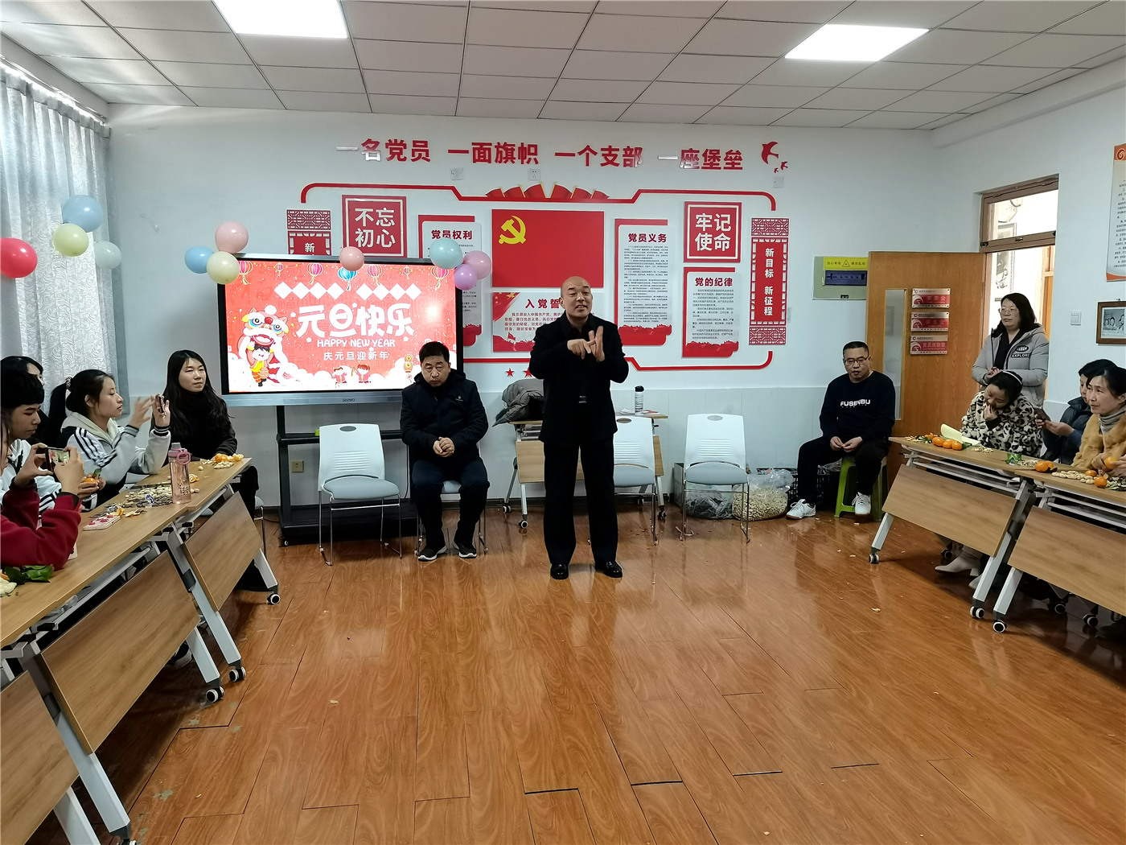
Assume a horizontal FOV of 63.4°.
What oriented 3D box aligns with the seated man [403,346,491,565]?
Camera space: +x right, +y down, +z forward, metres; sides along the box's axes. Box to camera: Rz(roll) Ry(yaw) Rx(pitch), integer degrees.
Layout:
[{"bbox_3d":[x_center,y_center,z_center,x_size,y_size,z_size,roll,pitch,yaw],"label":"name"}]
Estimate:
[{"bbox_3d":[-0.731,0.147,5.778,0.540,1.308,0.670,-1,6,-4],"label":"seated man"}]

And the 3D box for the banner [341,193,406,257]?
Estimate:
[{"bbox_3d":[-1.380,-1.432,6.693,0.455,0.455,0.020,-1,7,-8],"label":"banner"}]

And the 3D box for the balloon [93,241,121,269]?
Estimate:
[{"bbox_3d":[-2.861,-1.053,5.725,0.174,0.178,0.174,-1,6,-8],"label":"balloon"}]

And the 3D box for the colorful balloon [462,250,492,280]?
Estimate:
[{"bbox_3d":[-0.619,-1.130,6.555,0.212,0.212,0.212,-2,7,-19],"label":"colorful balloon"}]

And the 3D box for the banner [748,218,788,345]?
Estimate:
[{"bbox_3d":[1.644,-1.110,7.230,0.308,0.990,0.025,-1,6,-8],"label":"banner"}]

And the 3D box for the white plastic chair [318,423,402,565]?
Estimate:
[{"bbox_3d":[-1.297,0.416,5.715,0.460,0.810,0.560,-3,7,-22],"label":"white plastic chair"}]

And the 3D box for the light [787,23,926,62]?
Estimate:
[{"bbox_3d":[1.589,-2.068,4.962,0.590,0.030,0.590,-1,7,-8],"label":"light"}]

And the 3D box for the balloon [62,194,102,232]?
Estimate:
[{"bbox_3d":[-2.773,-1.206,5.259,0.226,0.231,0.226,-1,6,-8],"label":"balloon"}]

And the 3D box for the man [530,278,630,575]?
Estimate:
[{"bbox_3d":[0.084,0.031,5.115,0.540,1.685,0.500,-1,6,-5],"label":"man"}]

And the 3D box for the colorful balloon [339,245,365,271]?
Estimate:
[{"bbox_3d":[-1.327,-1.027,5.731,0.158,0.160,0.158,-2,7,-17],"label":"colorful balloon"}]

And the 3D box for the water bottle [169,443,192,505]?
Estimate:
[{"bbox_3d":[-1.488,0.194,3.552,0.078,0.236,0.075,-3,7,-26],"label":"water bottle"}]

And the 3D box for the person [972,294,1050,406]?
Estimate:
[{"bbox_3d":[2.868,-0.016,5.928,0.404,1.629,0.505,-5,8,-36],"label":"person"}]

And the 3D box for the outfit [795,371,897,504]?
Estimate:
[{"bbox_3d":[2.097,0.111,6.776,0.620,0.990,0.540,3,7,22],"label":"outfit"}]

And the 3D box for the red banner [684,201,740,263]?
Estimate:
[{"bbox_3d":[1.164,-1.473,7.059,0.455,0.455,0.020,-1,7,-8],"label":"red banner"}]

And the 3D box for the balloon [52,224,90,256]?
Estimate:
[{"bbox_3d":[-2.892,-1.073,5.355,0.200,0.200,0.205,6,9,45],"label":"balloon"}]

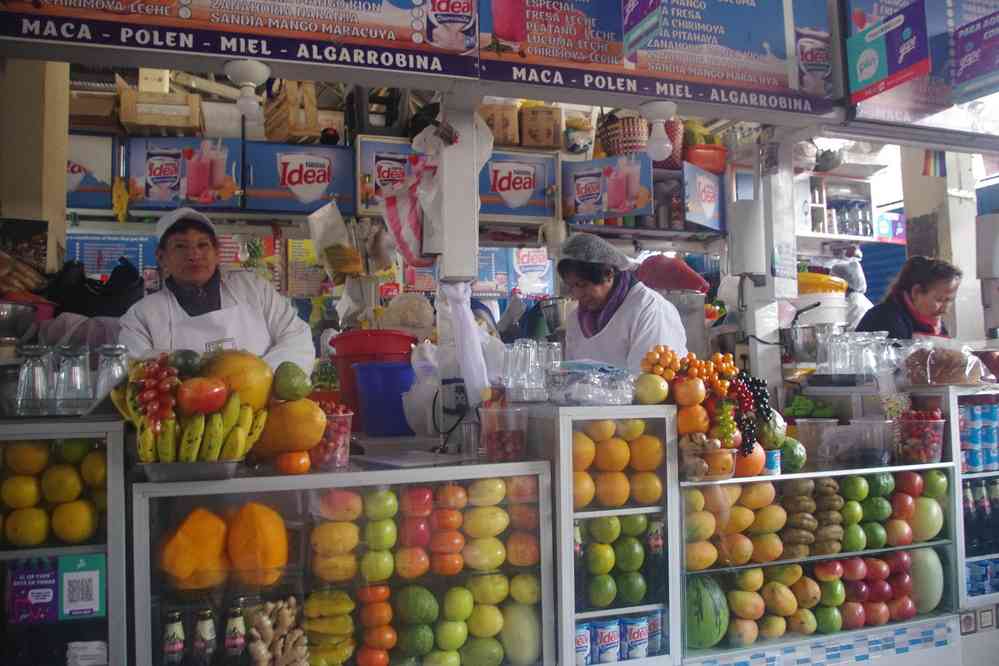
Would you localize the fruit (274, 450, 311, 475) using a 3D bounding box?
[{"bbox_3d":[-0.465,0.292,1.692,0.076,0.058,0.076,0,-3,-17],"label":"fruit"}]

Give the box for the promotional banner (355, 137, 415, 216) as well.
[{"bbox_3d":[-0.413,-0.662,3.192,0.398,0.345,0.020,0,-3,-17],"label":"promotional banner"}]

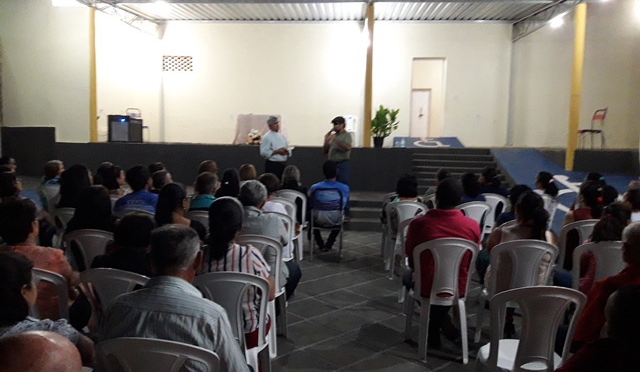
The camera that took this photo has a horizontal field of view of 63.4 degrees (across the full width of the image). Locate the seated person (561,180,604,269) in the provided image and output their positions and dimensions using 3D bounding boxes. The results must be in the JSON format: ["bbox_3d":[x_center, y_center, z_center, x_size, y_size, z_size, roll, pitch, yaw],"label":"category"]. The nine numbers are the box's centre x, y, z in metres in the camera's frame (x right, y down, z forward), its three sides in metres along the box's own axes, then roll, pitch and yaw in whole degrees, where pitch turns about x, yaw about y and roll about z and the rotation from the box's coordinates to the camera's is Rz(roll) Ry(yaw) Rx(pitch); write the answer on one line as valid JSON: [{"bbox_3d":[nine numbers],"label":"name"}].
[{"bbox_3d":[2.292,0.525,4.943,0.480,1.230,0.720,0,5,-5],"label":"seated person"}]

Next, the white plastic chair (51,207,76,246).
[{"bbox_3d":[-2.103,0.578,4.743,0.440,0.860,0.510,2,6,6],"label":"white plastic chair"}]

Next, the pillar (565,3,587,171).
[{"bbox_3d":[4.978,-1.903,10.105,0.180,3.220,0.180,1,6,4],"label":"pillar"}]

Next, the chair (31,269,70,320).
[{"bbox_3d":[-1.403,0.825,2.861,0.460,0.890,0.520,2,5,13],"label":"chair"}]

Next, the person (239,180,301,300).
[{"bbox_3d":[-0.439,0.562,4.104,0.520,1.251,0.780,2,6,9],"label":"person"}]

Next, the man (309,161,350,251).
[{"bbox_3d":[0.136,0.273,7.129,0.520,1.255,0.700,1,6,1],"label":"man"}]

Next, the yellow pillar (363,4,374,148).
[{"bbox_3d":[1.013,-2.235,10.659,0.150,2.899,0.150,1,6,1],"label":"yellow pillar"}]

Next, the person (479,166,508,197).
[{"bbox_3d":[2.268,0.335,7.084,0.470,1.220,0.750,0,6,-14],"label":"person"}]

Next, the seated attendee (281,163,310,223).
[{"bbox_3d":[-0.361,0.299,7.115,0.480,1.190,0.740,1,6,5],"label":"seated attendee"}]

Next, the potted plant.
[{"bbox_3d":[1.376,-1.252,10.928,0.600,0.910,0.580,1,6,4],"label":"potted plant"}]

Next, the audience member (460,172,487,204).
[{"bbox_3d":[1.750,0.423,6.199,0.470,1.200,0.750,0,6,-10],"label":"audience member"}]

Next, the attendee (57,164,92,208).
[{"bbox_3d":[-2.254,0.410,5.278,0.500,1.271,0.760,2,6,15],"label":"attendee"}]

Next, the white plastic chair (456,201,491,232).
[{"bbox_3d":[1.658,0.596,6.036,0.470,0.885,0.520,0,6,-9],"label":"white plastic chair"}]

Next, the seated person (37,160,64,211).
[{"bbox_3d":[-3.272,0.231,6.601,0.470,1.150,0.680,2,6,10],"label":"seated person"}]

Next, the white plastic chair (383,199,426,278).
[{"bbox_3d":[0.968,0.589,5.956,0.470,0.885,0.520,1,6,2],"label":"white plastic chair"}]

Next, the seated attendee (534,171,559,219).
[{"bbox_3d":[2.816,0.384,6.916,0.460,1.180,0.750,-1,6,-18],"label":"seated attendee"}]

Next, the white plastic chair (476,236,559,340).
[{"bbox_3d":[1.417,0.795,3.905,0.460,0.880,0.510,1,6,-3],"label":"white plastic chair"}]

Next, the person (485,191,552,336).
[{"bbox_3d":[1.397,0.583,3.771,0.480,1.170,0.700,1,6,-2],"label":"person"}]

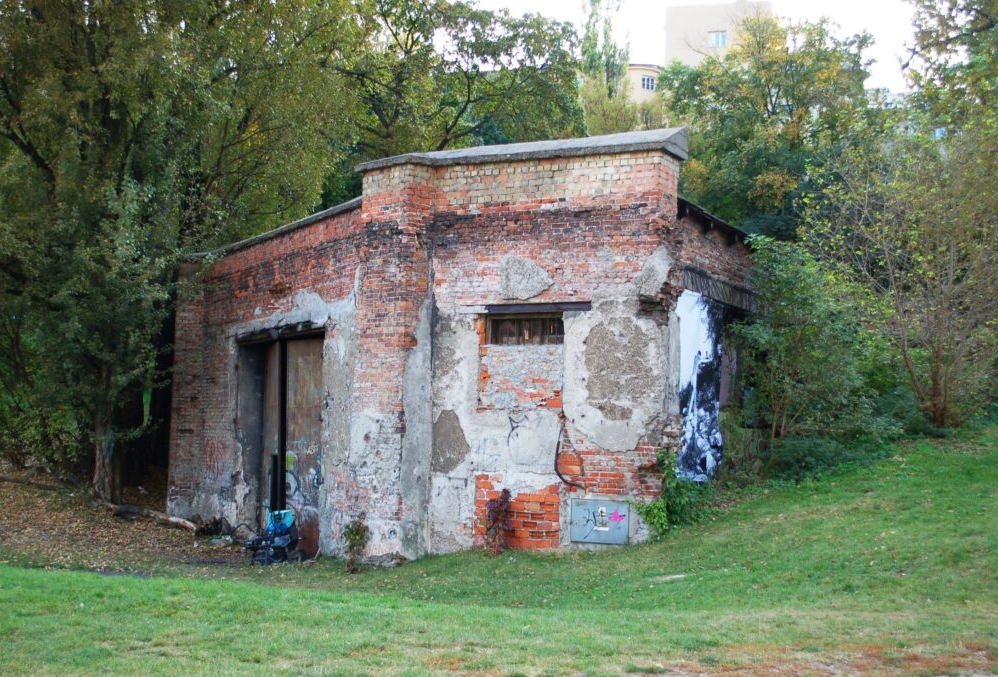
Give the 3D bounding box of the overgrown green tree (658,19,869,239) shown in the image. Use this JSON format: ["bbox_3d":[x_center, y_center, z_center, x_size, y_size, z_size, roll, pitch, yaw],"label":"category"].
[{"bbox_3d":[6.941,-5.353,33.500,5.600,6.300,5.200,0,-4,0],"label":"overgrown green tree"}]

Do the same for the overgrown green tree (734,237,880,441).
[{"bbox_3d":[4.906,0.064,20.500,2.350,3.400,2.200,0,-4,0],"label":"overgrown green tree"}]

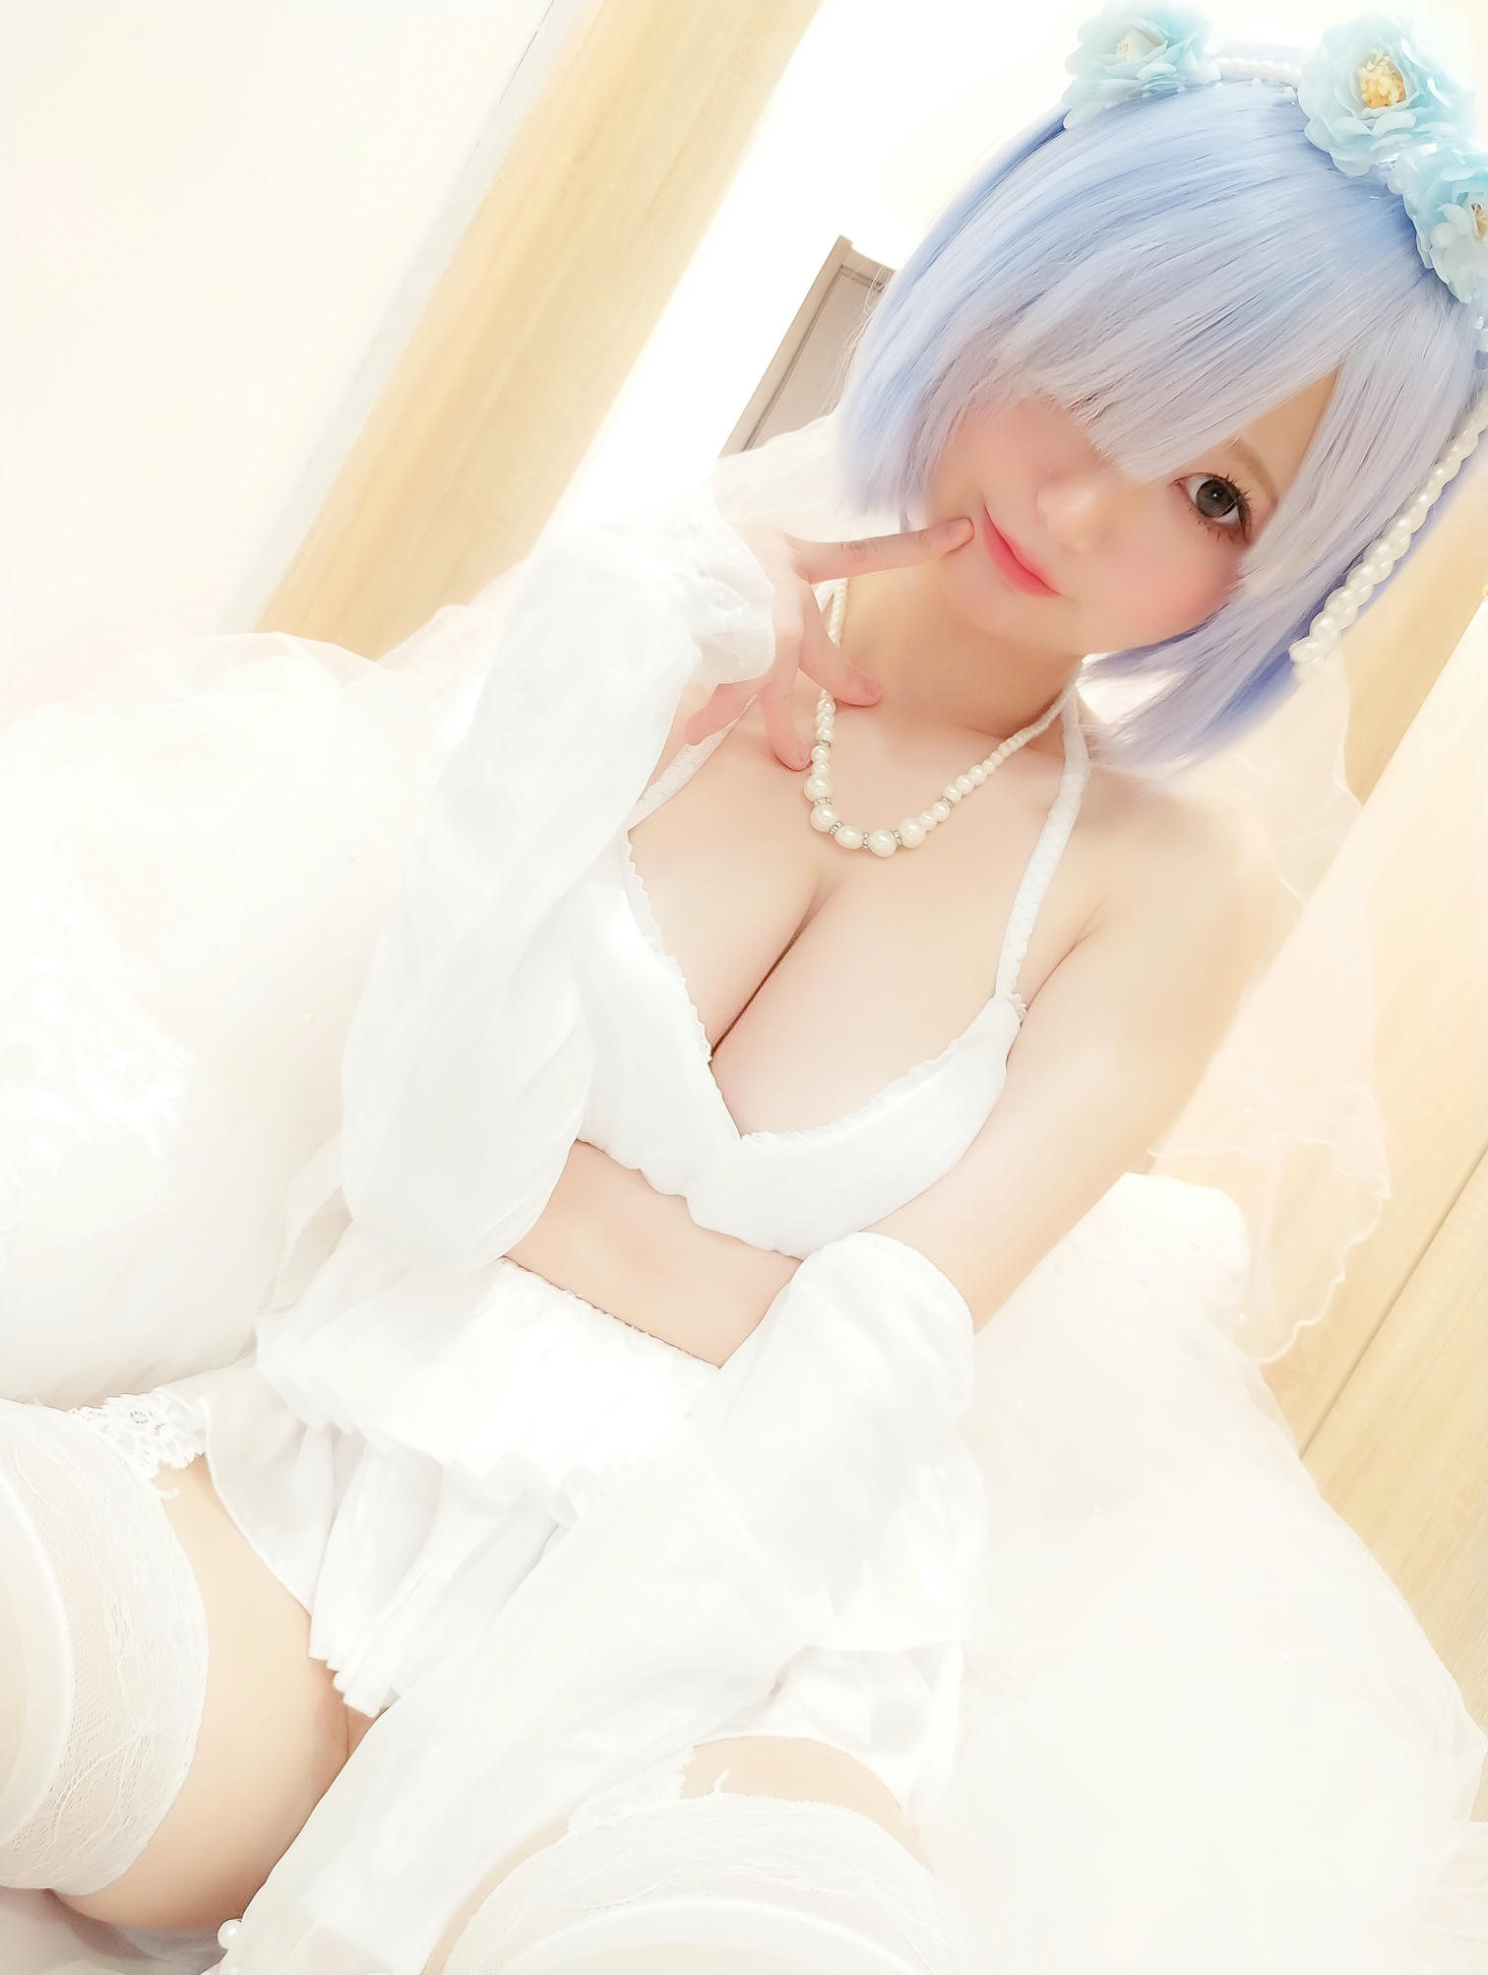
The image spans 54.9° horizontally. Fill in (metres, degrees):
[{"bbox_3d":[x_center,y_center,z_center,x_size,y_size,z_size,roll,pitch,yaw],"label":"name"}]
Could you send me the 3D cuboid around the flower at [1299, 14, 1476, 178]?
[{"bbox_3d":[0.271,-0.377,0.605,0.072,0.070,0.042,36,23,-4],"label":"flower"}]

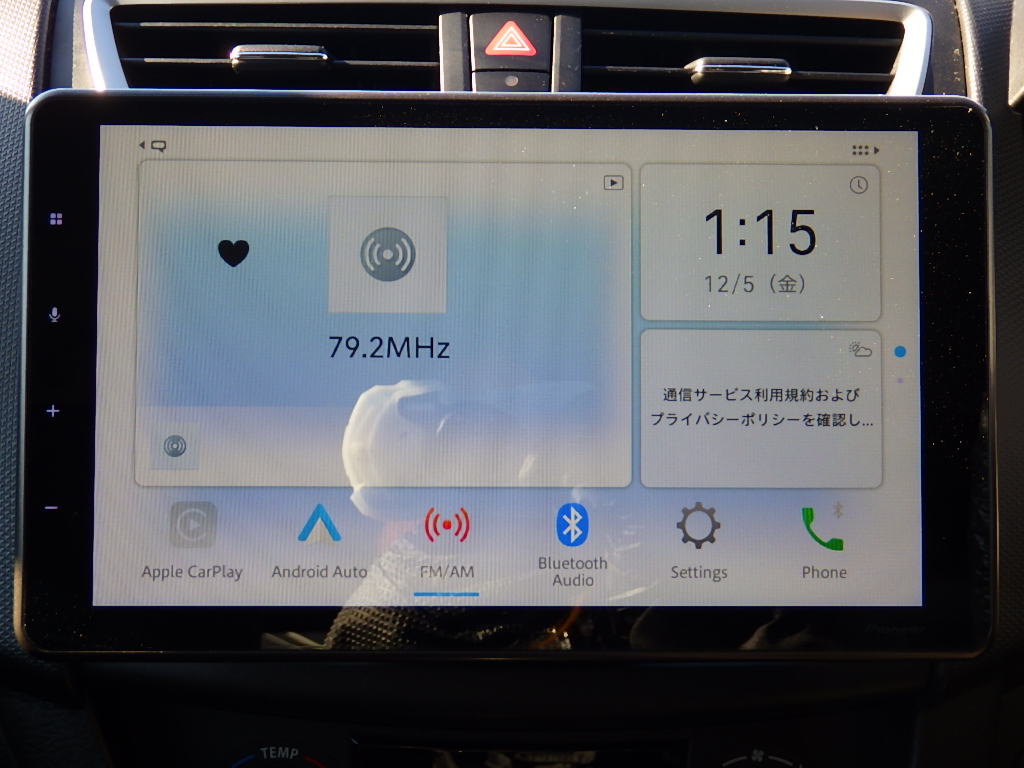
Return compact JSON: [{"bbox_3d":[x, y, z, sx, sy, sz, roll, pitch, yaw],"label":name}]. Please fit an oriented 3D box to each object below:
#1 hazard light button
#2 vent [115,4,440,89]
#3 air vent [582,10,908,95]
[{"bbox_3d":[-0.001,-0.105,0.479,0.025,0.024,0.012,0,-27,-2],"label":"hazard light button"},{"bbox_3d":[-0.074,-0.097,0.482,0.104,0.044,0.030,0,-27,-1],"label":"vent"},{"bbox_3d":[0.072,-0.096,0.483,0.105,0.044,0.030,0,-27,-5],"label":"air vent"}]

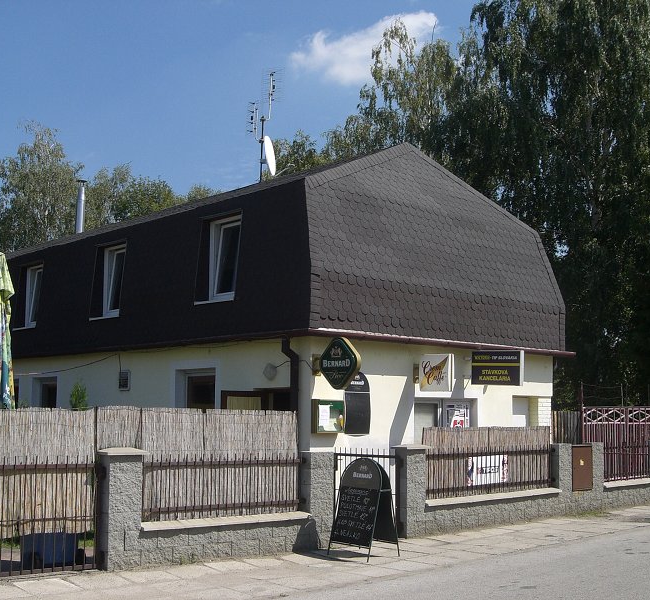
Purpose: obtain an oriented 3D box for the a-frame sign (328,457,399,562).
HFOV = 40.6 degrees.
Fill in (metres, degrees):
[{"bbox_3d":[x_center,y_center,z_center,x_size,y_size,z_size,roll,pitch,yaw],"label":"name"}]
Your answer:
[{"bbox_3d":[0.461,2.439,10.382,0.621,1.145,0.563,-6,-10,44],"label":"a-frame sign"}]

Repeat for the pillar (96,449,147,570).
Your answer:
[{"bbox_3d":[-2.118,2.181,9.227,0.436,1.232,0.242,6,-9,-41],"label":"pillar"}]

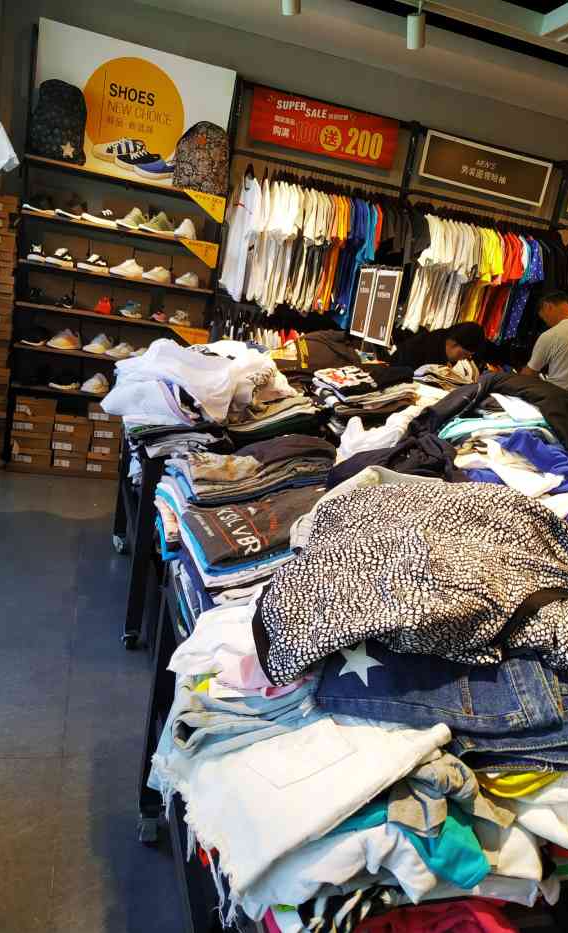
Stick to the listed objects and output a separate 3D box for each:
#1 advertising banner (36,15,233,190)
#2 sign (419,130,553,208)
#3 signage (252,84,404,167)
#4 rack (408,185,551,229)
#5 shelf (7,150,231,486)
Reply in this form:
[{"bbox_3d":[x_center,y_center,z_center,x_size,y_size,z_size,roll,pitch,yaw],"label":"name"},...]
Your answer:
[{"bbox_3d":[-0.912,-2.188,4.000,1.190,0.730,0.030,5,15,-17],"label":"advertising banner"},{"bbox_3d":[1.474,-2.142,4.680,1.040,0.300,0.030,5,15,-17],"label":"sign"},{"bbox_3d":[0.282,-2.245,4.316,1.020,0.300,0.030,5,15,-17],"label":"signage"},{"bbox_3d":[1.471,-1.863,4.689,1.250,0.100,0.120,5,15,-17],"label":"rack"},{"bbox_3d":[-1.146,-0.891,4.354,1.200,1.950,0.360,5,15,-17],"label":"shelf"}]

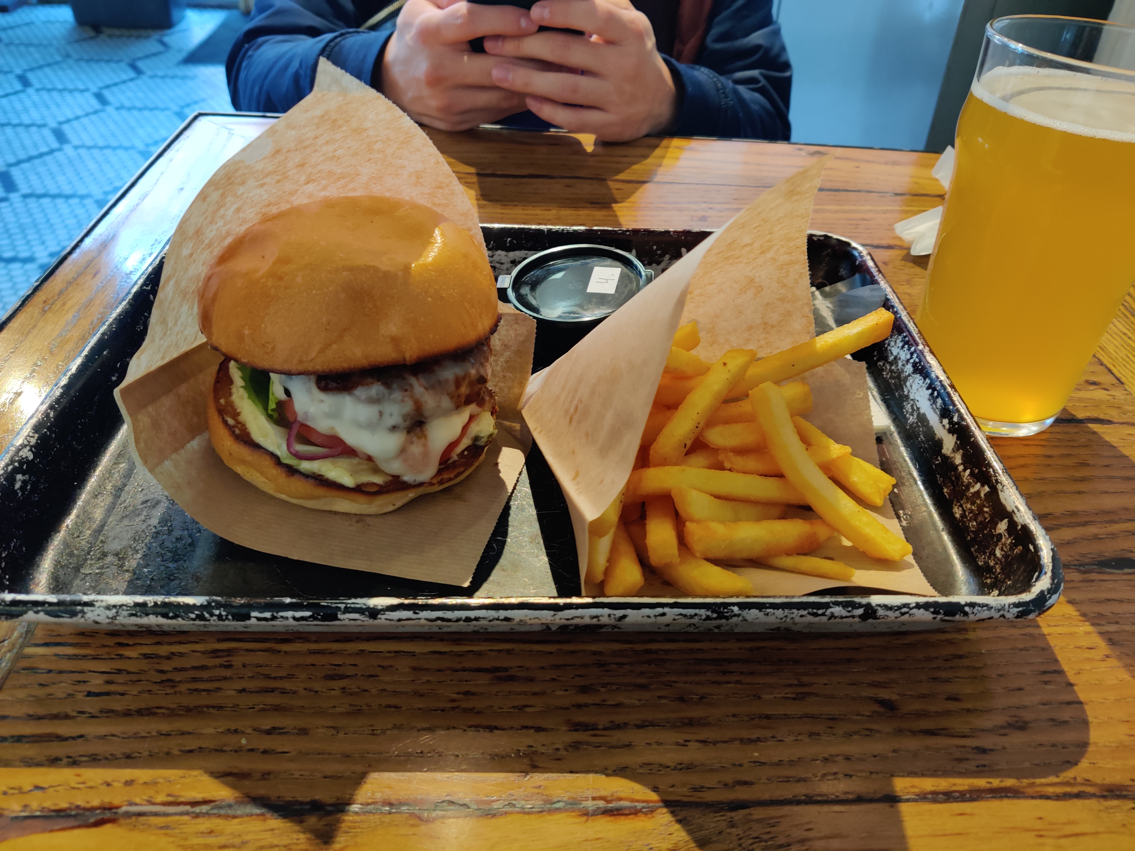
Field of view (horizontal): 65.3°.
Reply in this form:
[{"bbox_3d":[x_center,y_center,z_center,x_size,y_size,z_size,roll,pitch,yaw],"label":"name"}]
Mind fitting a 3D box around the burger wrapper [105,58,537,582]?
[{"bbox_3d":[-0.087,-0.050,0.317,0.155,0.116,0.189,-2,39,-6],"label":"burger wrapper"}]

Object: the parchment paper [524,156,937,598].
[{"bbox_3d":[0.059,-0.026,0.315,0.155,0.096,0.154,-5,40,-11],"label":"parchment paper"}]

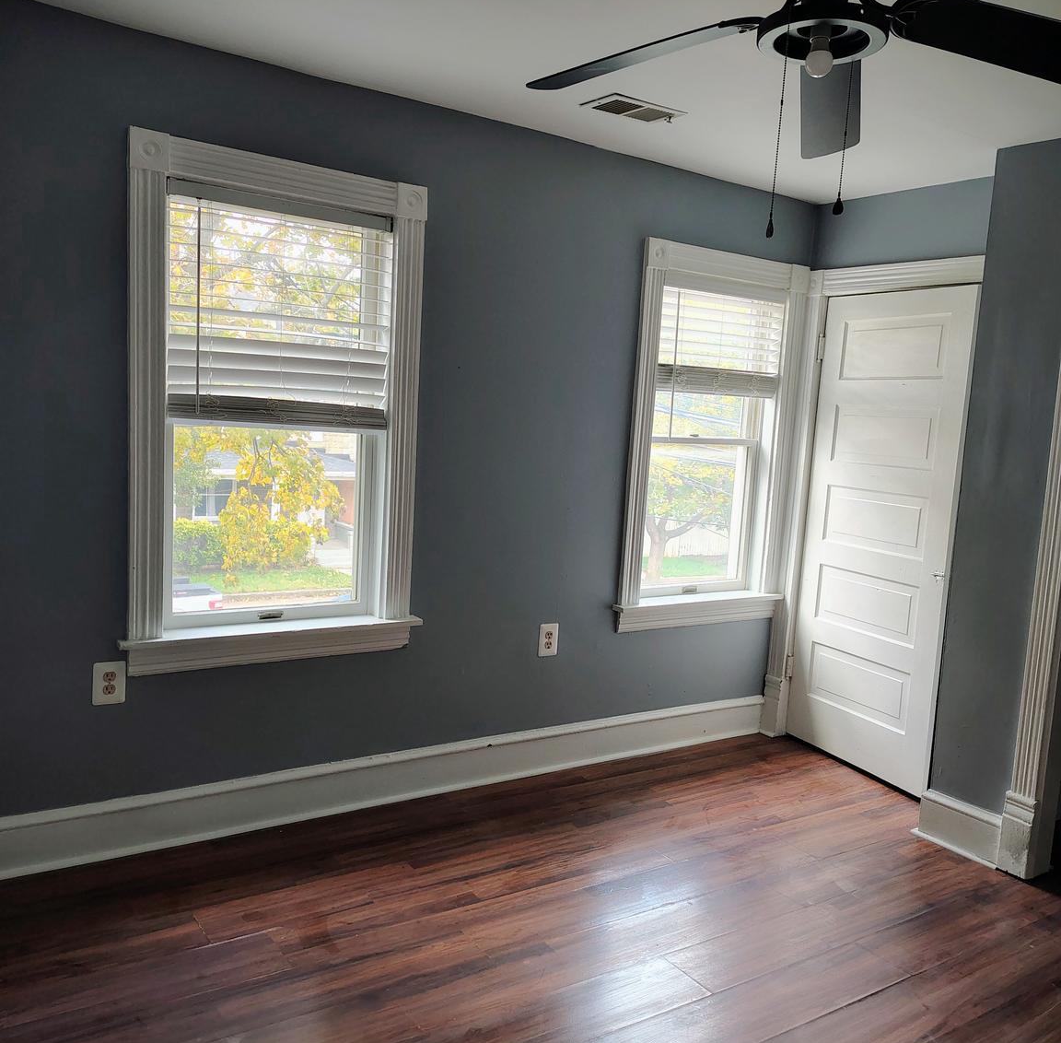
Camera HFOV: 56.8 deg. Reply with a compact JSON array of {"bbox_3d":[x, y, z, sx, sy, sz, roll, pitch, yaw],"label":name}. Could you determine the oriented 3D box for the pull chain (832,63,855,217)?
[{"bbox_3d":[0.666,-0.817,2.078,0.022,0.325,0.022,-1,8,-34],"label":"pull chain"}]

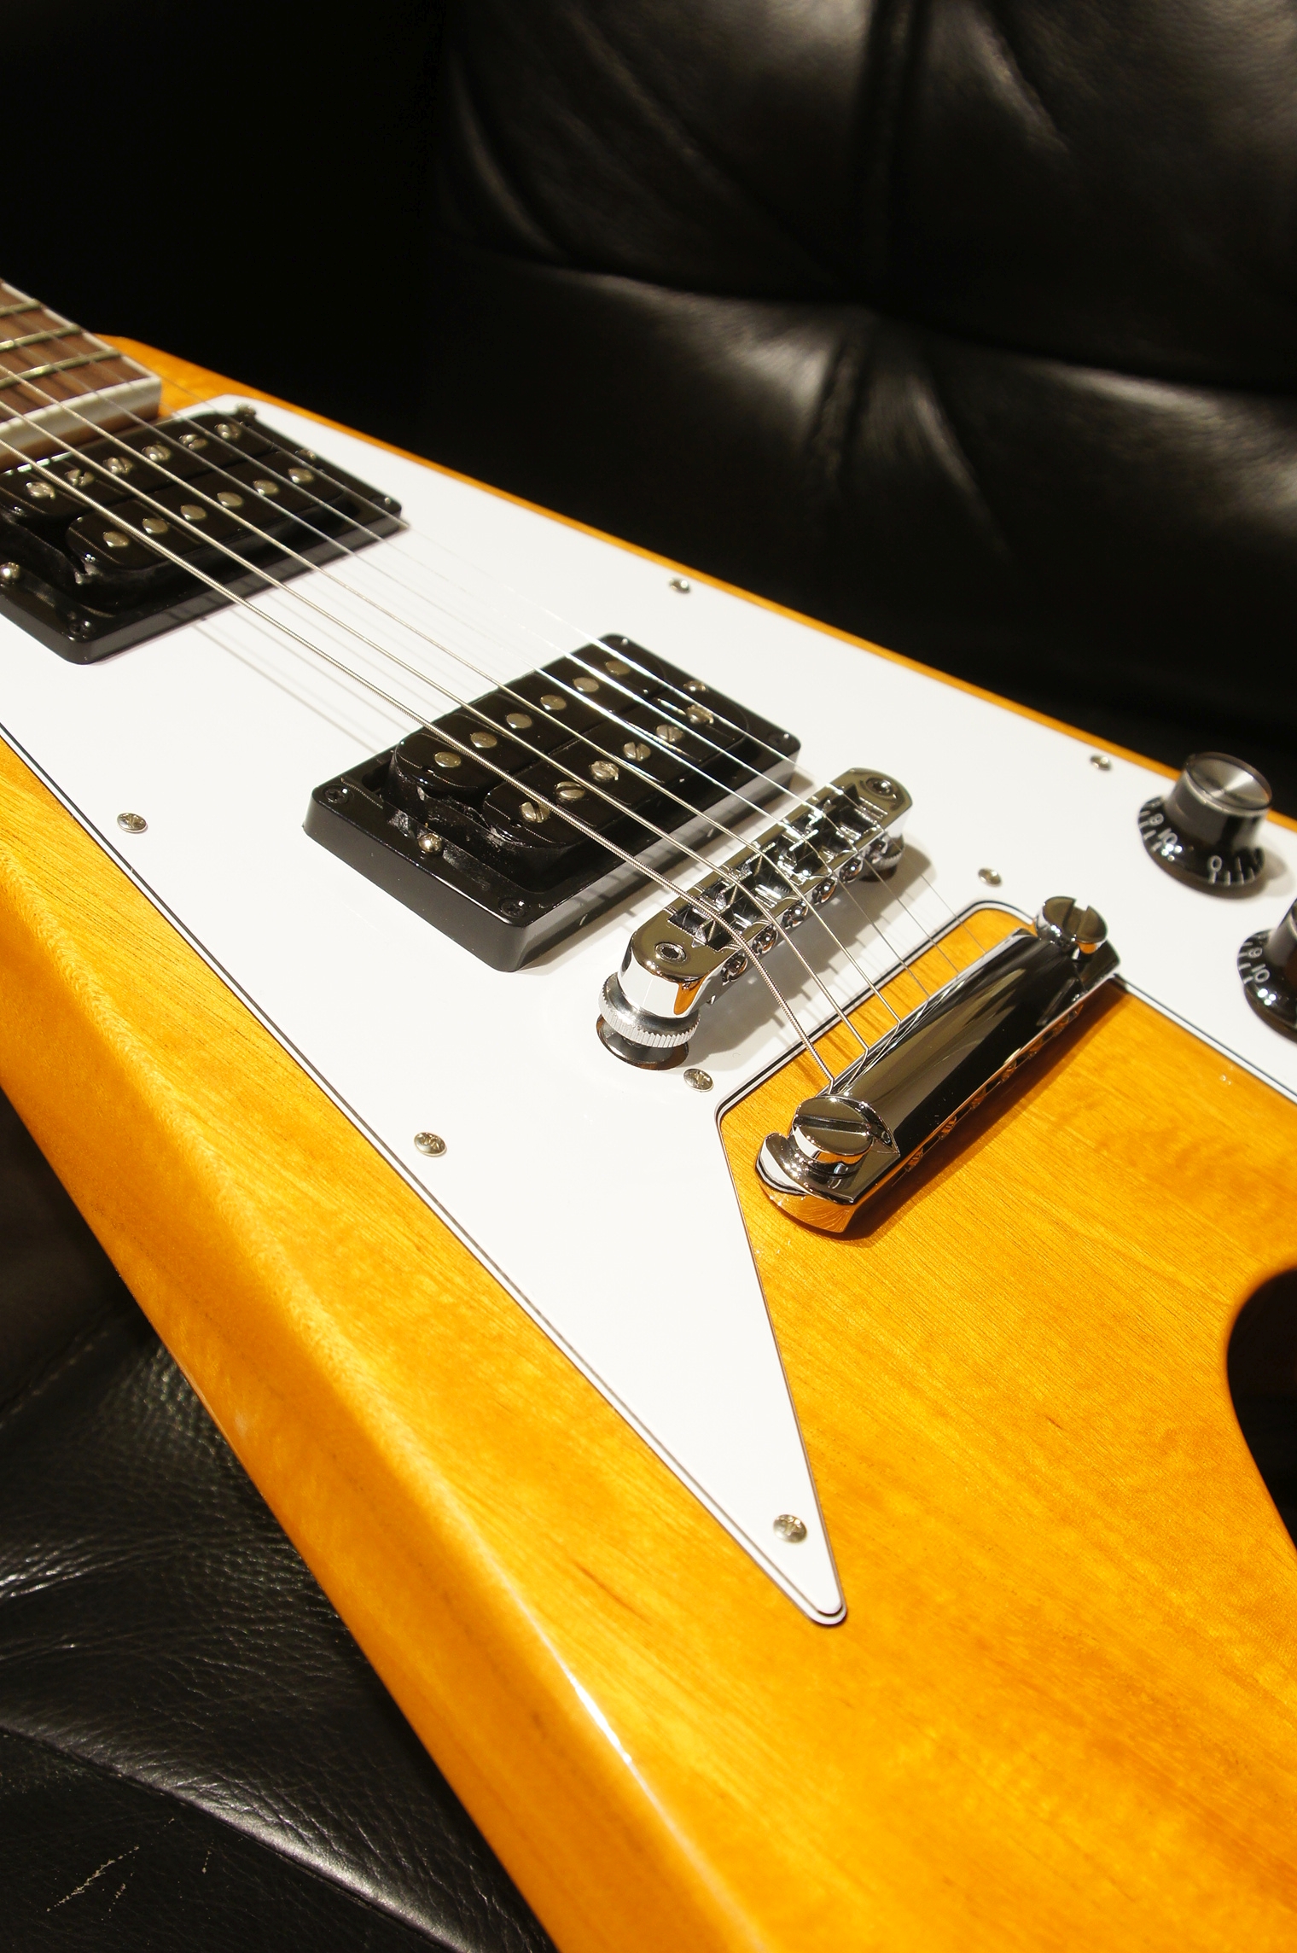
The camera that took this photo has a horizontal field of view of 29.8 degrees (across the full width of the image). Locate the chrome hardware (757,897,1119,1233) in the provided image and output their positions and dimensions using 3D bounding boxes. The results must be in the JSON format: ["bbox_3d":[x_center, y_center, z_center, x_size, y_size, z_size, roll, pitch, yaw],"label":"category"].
[{"bbox_3d":[0.050,0.011,0.395,0.018,0.013,0.100,35,40,17],"label":"chrome hardware"}]

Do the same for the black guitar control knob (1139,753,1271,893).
[{"bbox_3d":[0.107,-0.030,0.461,0.026,0.017,0.026,34,39,18],"label":"black guitar control knob"}]

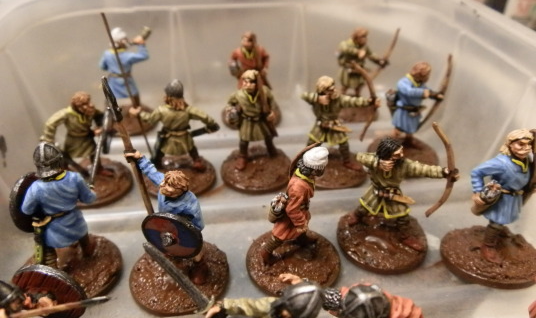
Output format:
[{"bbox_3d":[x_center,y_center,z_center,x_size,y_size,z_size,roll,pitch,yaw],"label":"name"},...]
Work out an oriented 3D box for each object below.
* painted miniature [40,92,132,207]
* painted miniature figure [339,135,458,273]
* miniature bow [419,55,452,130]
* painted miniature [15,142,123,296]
[{"bbox_3d":[-0.059,-0.006,0.135,0.026,0.034,0.026,-24,40,-33],"label":"painted miniature"},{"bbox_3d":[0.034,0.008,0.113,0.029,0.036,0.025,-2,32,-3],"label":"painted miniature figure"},{"bbox_3d":[0.055,-0.022,0.143,0.006,0.030,0.003,23,39,21],"label":"miniature bow"},{"bbox_3d":[-0.053,0.012,0.106,0.026,0.036,0.026,-5,34,-8],"label":"painted miniature"}]

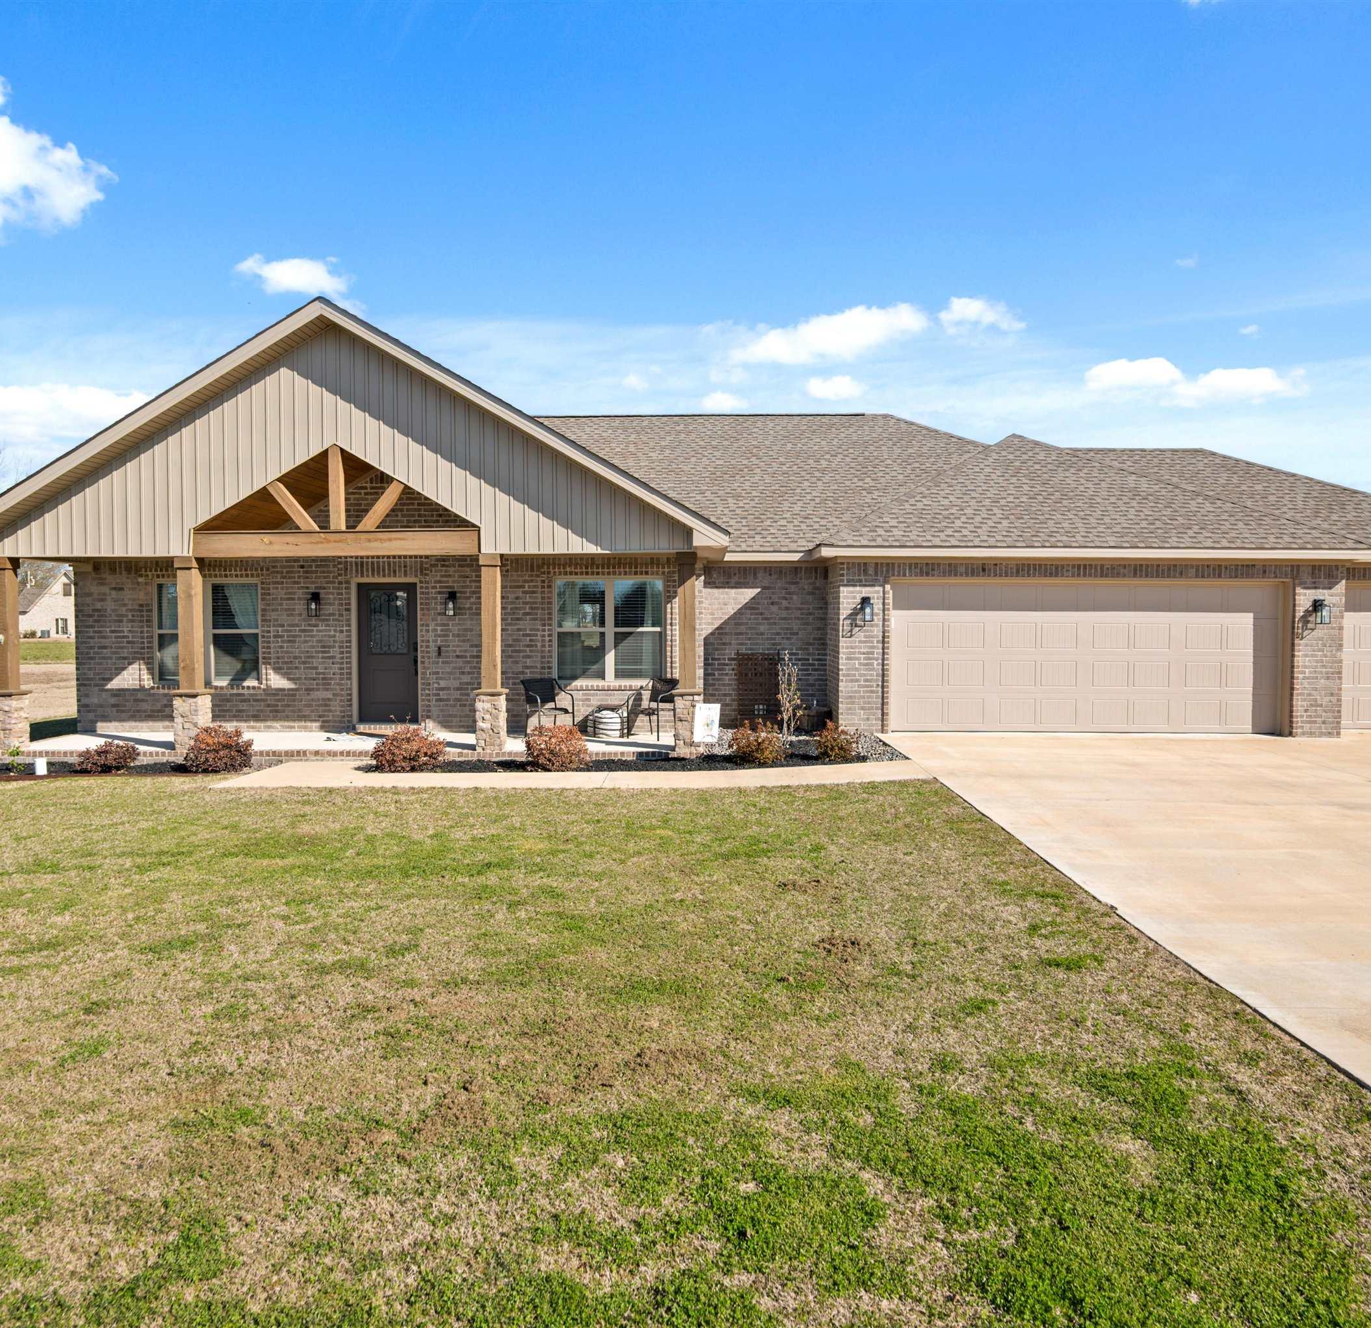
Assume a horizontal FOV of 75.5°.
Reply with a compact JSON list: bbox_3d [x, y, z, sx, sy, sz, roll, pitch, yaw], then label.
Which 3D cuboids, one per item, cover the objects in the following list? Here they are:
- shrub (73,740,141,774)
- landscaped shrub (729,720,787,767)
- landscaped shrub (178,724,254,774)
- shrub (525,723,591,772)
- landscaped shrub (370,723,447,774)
[{"bbox_3d":[-6.858,1.064,10.490,0.650,0.340,0.630,0,2,1],"label":"shrub"},{"bbox_3d":[0.863,0.955,10.686,0.690,0.540,0.670,0,2,1],"label":"landscaped shrub"},{"bbox_3d":[-5.546,0.981,10.470,0.770,0.510,0.750,0,2,1],"label":"landscaped shrub"},{"bbox_3d":[-1.499,0.983,10.467,0.760,0.550,0.740,0,2,1],"label":"shrub"},{"bbox_3d":[-3.256,0.976,10.440,0.830,0.540,0.810,0,2,1],"label":"landscaped shrub"}]

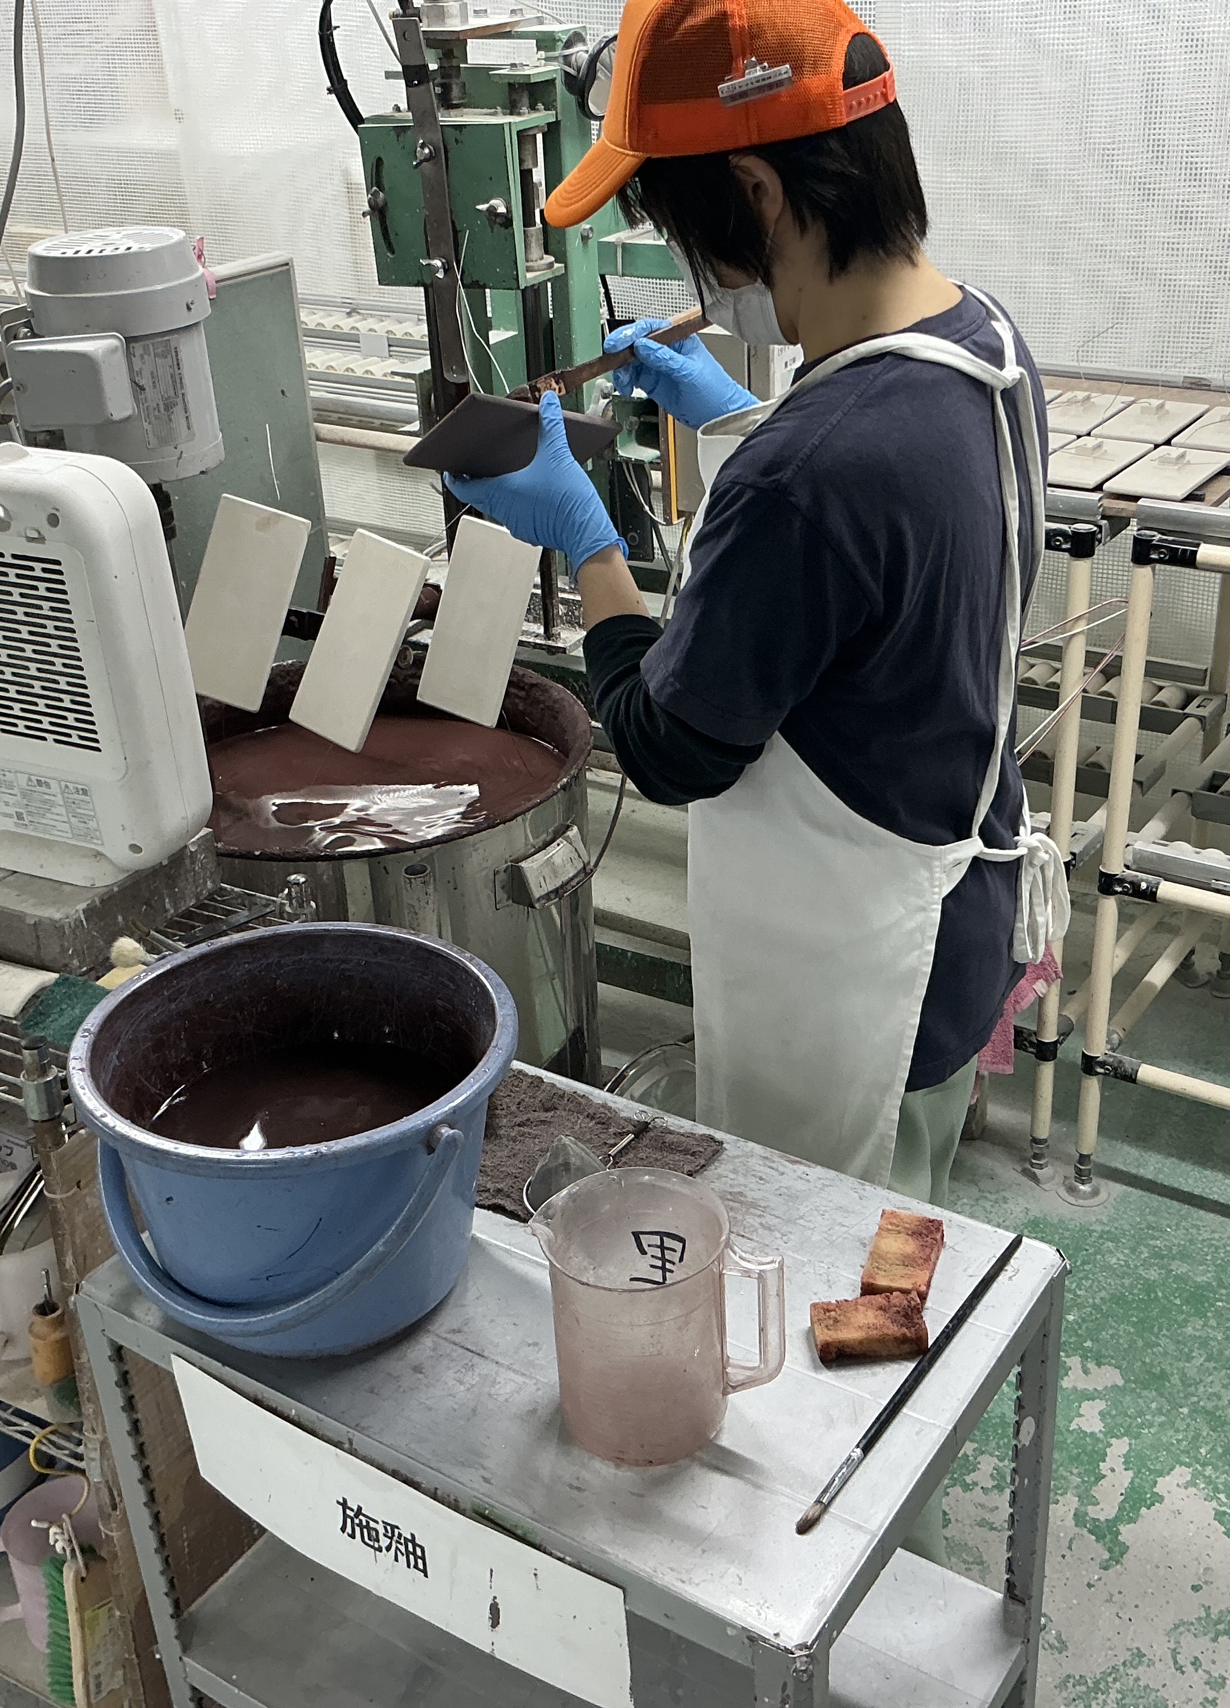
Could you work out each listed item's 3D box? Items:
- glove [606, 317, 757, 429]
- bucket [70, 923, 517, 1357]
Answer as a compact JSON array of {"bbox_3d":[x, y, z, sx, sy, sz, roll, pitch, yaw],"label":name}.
[{"bbox_3d":[0.059,-0.399,1.540,0.150,0.085,0.085,18,19,-25],"label":"glove"},{"bbox_3d":[-0.218,0.209,1.315,0.308,0.198,0.303,-2,27,1],"label":"bucket"}]

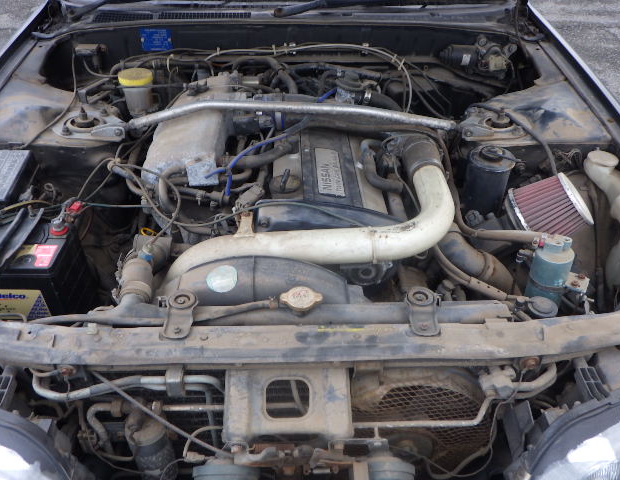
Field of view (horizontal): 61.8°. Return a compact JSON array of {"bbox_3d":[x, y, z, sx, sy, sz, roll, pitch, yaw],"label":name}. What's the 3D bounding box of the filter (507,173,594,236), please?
[{"bbox_3d":[0.519,-0.066,1.120,0.130,0.150,0.150,-29,33,32],"label":"filter"}]

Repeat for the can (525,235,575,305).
[{"bbox_3d":[0.466,0.061,1.010,0.075,0.135,0.075,2,37,-2],"label":"can"}]

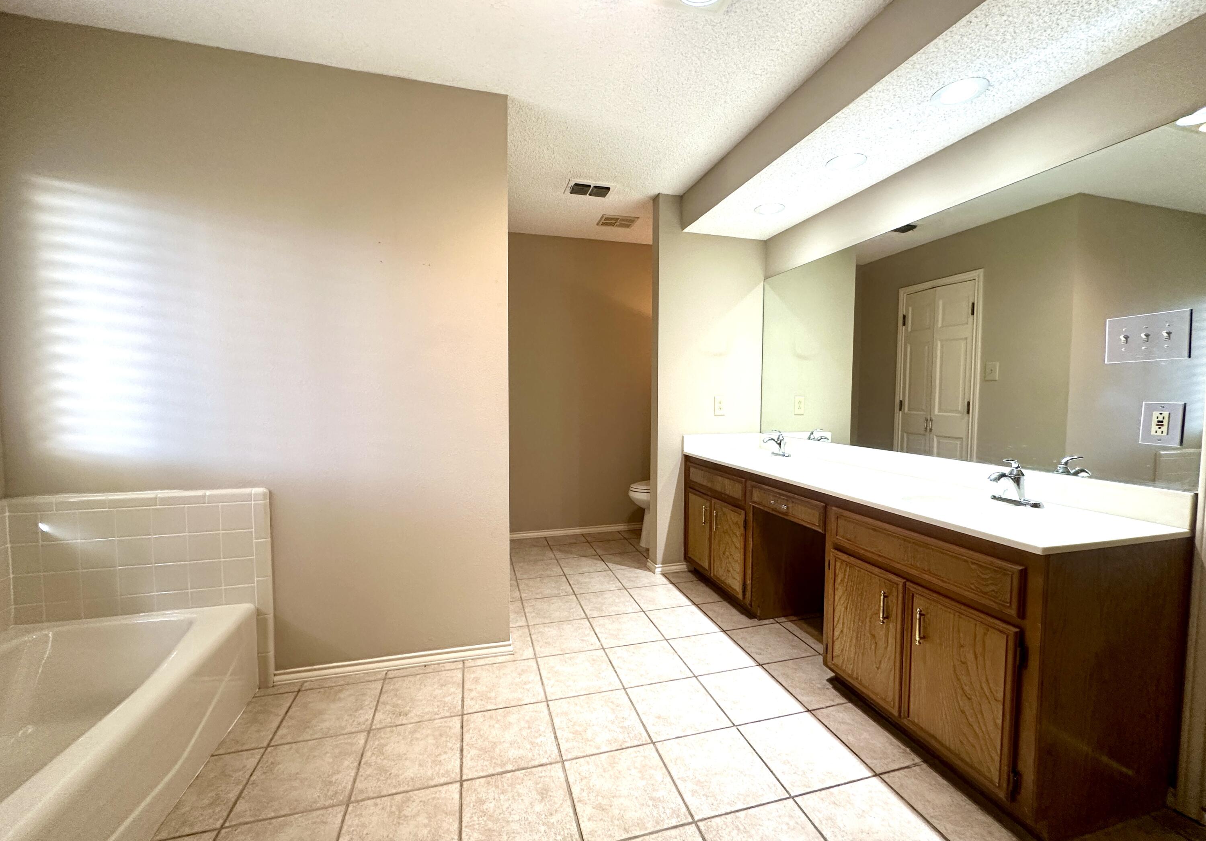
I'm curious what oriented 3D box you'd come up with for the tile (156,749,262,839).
[{"bbox_3d":[-1.152,1.104,1.453,0.156,0.010,0.305,-1,3,-15],"label":"tile"}]

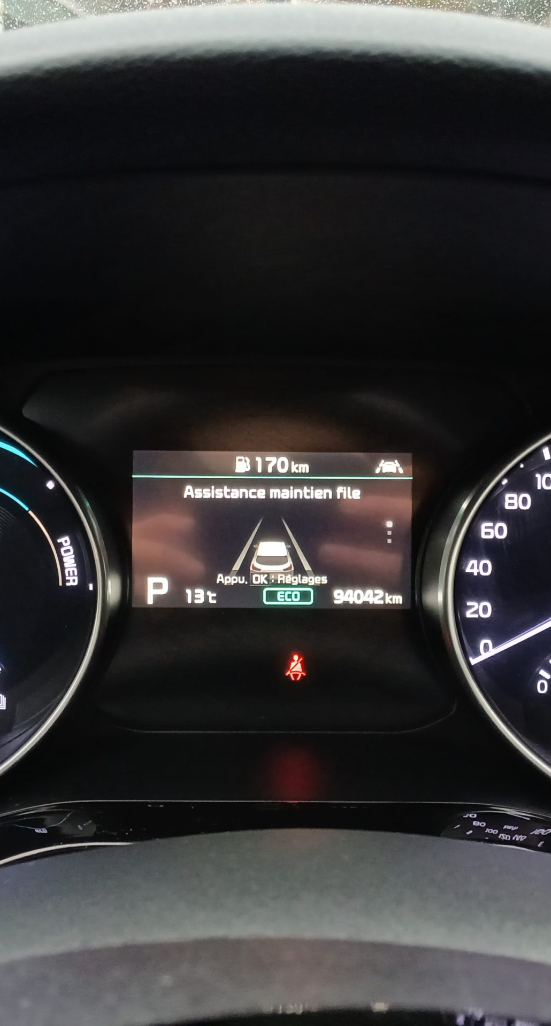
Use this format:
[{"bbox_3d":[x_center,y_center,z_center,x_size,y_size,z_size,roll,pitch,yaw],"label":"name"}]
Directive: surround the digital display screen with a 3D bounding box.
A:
[{"bbox_3d":[-0.001,0.006,0.342,0.093,0.052,0.010,1,0,-1],"label":"digital display screen"}]

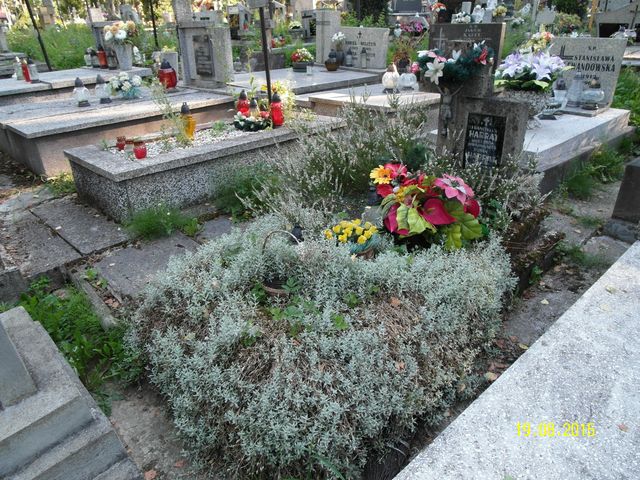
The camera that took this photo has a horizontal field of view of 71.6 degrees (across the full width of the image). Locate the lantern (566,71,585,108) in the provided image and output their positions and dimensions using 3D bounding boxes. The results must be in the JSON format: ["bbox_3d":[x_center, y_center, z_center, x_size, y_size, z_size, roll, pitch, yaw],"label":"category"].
[{"bbox_3d":[2.606,-1.529,4.500,0.150,0.353,0.150,1,27,0],"label":"lantern"}]

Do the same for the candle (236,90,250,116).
[{"bbox_3d":[-0.727,-1.301,4.246,0.120,0.260,0.120,-2,27,0],"label":"candle"}]

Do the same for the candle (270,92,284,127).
[{"bbox_3d":[-0.393,-1.193,4.050,0.120,0.286,0.120,1,27,0],"label":"candle"}]

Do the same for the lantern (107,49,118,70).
[{"bbox_3d":[-2.776,-2.415,5.931,0.125,0.265,0.125,-2,27,0],"label":"lantern"}]

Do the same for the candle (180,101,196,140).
[{"bbox_3d":[-1.052,-0.956,3.551,0.098,0.282,0.098,21,34,33],"label":"candle"}]

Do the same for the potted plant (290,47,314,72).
[{"bbox_3d":[-0.271,-2.809,6.900,0.369,0.347,0.369,1,27,0],"label":"potted plant"}]

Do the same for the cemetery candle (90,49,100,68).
[{"bbox_3d":[-3.059,-2.468,6.033,0.120,0.240,0.120,-2,27,0],"label":"cemetery candle"}]

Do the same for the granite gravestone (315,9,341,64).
[{"bbox_3d":[0.128,-3.124,6.842,0.272,0.748,0.236,22,35,34],"label":"granite gravestone"}]

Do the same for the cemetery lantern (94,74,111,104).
[{"bbox_3d":[-2.247,-1.566,4.603,0.152,0.276,0.152,21,34,33],"label":"cemetery lantern"}]

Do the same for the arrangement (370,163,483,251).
[{"bbox_3d":[0.508,-0.184,2.080,0.520,0.320,0.420,10,28,18],"label":"arrangement"}]

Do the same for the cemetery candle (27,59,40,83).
[{"bbox_3d":[-3.821,-2.255,5.900,0.145,0.290,0.145,1,27,0],"label":"cemetery candle"}]

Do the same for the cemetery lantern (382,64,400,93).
[{"bbox_3d":[0.739,-1.657,4.552,0.175,0.260,0.175,-2,27,0],"label":"cemetery lantern"}]

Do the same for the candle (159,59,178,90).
[{"bbox_3d":[-1.953,-2.099,5.650,0.234,0.340,0.234,1,27,0],"label":"candle"}]

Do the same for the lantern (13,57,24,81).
[{"bbox_3d":[-3.431,-1.943,5.041,0.100,0.235,0.100,-2,27,0],"label":"lantern"}]

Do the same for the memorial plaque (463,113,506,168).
[{"bbox_3d":[1.162,-0.674,3.135,0.270,0.402,0.030,23,34,38],"label":"memorial plaque"}]

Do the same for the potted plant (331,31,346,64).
[{"bbox_3d":[0.306,-3.018,6.968,0.250,0.500,0.250,-2,27,0],"label":"potted plant"}]

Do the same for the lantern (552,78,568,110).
[{"bbox_3d":[2.198,-1.330,4.055,0.140,0.270,0.140,-2,27,0],"label":"lantern"}]

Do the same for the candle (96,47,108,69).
[{"bbox_3d":[-3.020,-2.521,6.121,0.132,0.287,0.132,21,34,33],"label":"candle"}]

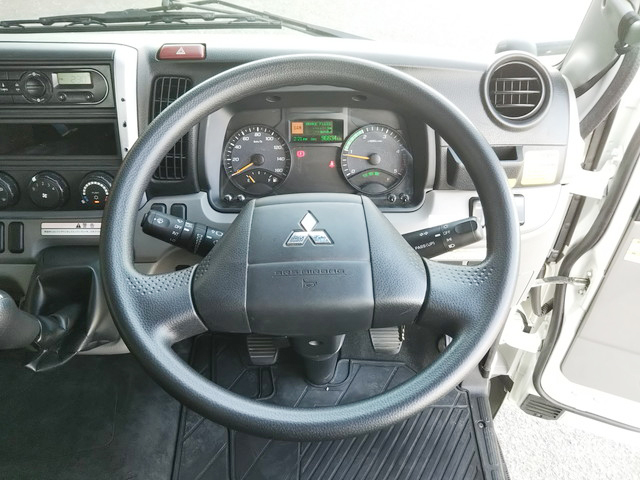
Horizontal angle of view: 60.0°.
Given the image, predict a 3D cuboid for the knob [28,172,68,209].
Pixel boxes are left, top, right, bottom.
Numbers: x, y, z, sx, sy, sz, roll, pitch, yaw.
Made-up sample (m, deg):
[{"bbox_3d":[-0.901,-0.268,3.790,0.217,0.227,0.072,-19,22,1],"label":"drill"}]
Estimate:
[{"bbox_3d":[-0.341,-0.062,0.697,0.045,0.045,0.020,0,16,0],"label":"knob"}]

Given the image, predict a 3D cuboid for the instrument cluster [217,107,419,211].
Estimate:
[{"bbox_3d":[-0.003,-0.110,0.745,0.264,0.137,0.050,0,8,0],"label":"instrument cluster"}]

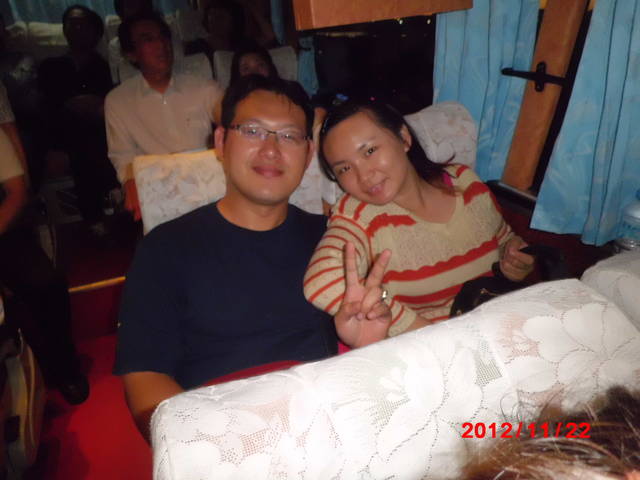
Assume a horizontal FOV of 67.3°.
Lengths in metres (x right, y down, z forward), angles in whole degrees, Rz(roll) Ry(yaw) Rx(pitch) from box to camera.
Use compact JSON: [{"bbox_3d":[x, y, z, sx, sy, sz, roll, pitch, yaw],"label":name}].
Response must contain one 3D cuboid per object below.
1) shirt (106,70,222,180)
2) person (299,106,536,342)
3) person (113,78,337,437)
[{"bbox_3d":[-0.559,-0.310,1.754,0.470,0.540,0.320,-9,28,-18],"label":"shirt"},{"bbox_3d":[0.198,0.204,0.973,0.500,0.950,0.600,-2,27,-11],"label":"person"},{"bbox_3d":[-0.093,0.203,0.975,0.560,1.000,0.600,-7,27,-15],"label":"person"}]

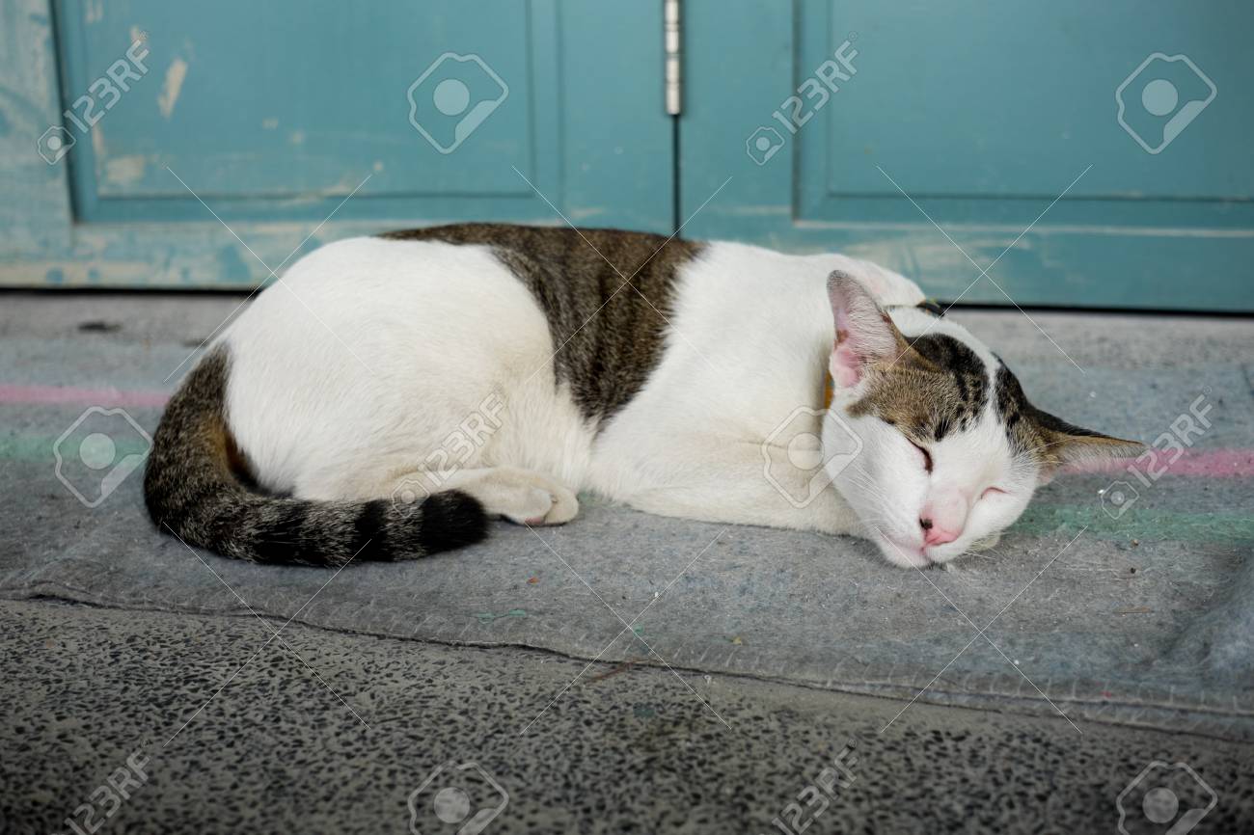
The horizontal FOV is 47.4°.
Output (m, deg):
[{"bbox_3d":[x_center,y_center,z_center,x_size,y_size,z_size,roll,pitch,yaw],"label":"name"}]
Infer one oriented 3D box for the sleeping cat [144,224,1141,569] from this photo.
[{"bbox_3d":[0.008,-0.031,0.805,0.510,0.145,0.280,0,17,4],"label":"sleeping cat"}]

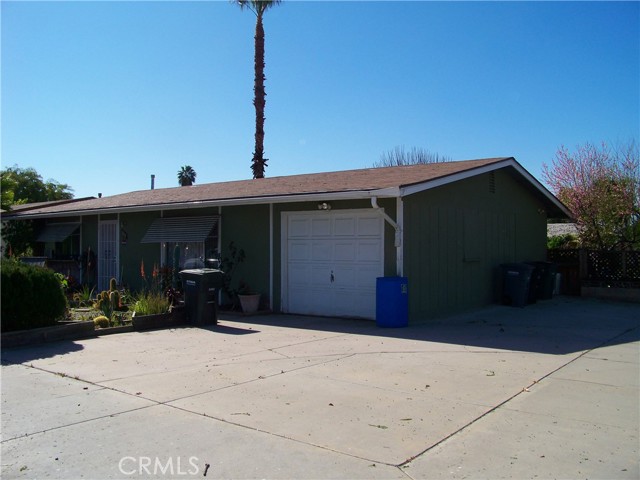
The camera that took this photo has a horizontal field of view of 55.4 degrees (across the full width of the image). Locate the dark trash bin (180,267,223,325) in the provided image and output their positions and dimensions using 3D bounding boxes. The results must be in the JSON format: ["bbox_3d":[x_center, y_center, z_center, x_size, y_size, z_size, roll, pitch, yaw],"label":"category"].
[{"bbox_3d":[-2.355,1.113,12.150,0.710,1.040,0.610,0,0,36],"label":"dark trash bin"}]

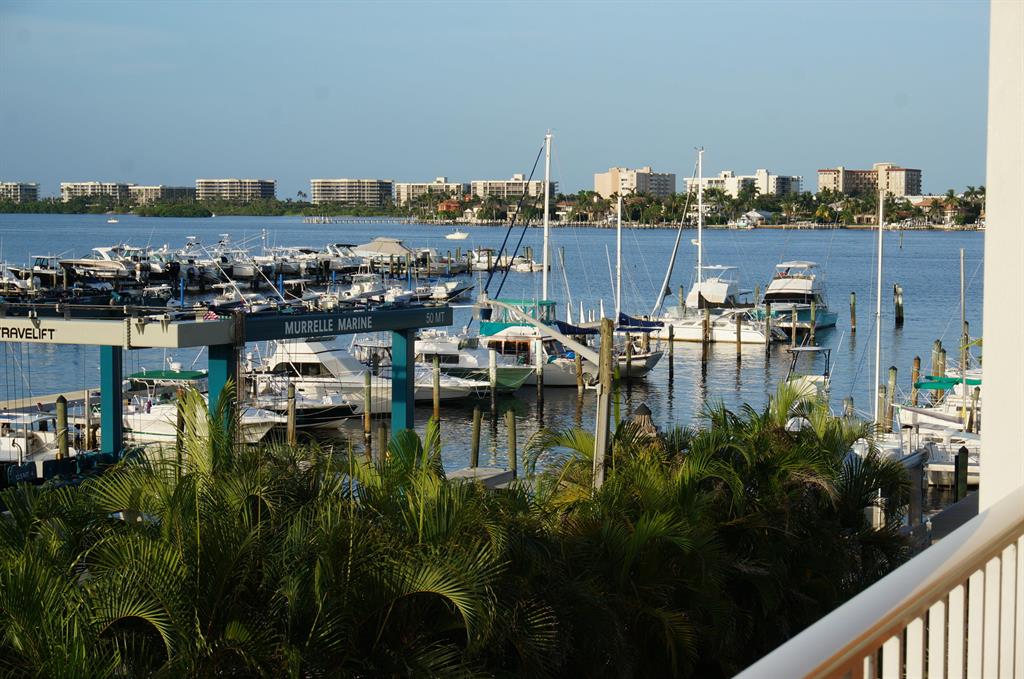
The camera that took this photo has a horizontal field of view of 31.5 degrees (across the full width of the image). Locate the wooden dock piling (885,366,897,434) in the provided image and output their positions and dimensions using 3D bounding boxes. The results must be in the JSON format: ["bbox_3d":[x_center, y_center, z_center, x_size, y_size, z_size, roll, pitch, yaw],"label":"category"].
[{"bbox_3d":[16.305,2.603,78.113,0.290,2.900,0.290,3,4,12],"label":"wooden dock piling"}]

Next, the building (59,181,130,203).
[{"bbox_3d":[-319.358,-110.803,1400.629,61.900,20.300,16.900,3,5,33],"label":"building"}]

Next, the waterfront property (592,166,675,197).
[{"bbox_3d":[75.849,-92.394,1116.204,34.900,27.000,40.000,3,5,33],"label":"waterfront property"}]

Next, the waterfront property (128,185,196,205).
[{"bbox_3d":[-263.738,-107.859,1380.795,32.900,17.500,43.300,3,5,33],"label":"waterfront property"}]

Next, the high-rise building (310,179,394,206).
[{"bbox_3d":[-115.217,-104.572,1310.842,61.400,21.600,18.300,3,5,33],"label":"high-rise building"}]

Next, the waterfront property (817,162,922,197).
[{"bbox_3d":[204.878,-87.127,1041.388,48.500,27.900,36.000,3,5,33],"label":"waterfront property"}]

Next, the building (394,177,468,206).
[{"bbox_3d":[-53.408,-99.098,1236.042,55.300,22.100,17.500,3,5,33],"label":"building"}]

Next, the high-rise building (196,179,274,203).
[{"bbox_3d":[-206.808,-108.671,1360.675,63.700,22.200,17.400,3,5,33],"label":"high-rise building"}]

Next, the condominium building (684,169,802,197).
[{"bbox_3d":[147.750,-95.445,1161.102,66.600,26.200,34.000,3,5,33],"label":"condominium building"}]

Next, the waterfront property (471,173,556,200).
[{"bbox_3d":[1.486,-97.775,1206.056,56.300,24.000,19.300,3,5,33],"label":"waterfront property"}]

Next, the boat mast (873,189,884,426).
[{"bbox_3d":[13.566,-1.057,67.115,0.120,8.970,0.120,1,4,11],"label":"boat mast"}]

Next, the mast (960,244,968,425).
[{"bbox_3d":[16.718,-0.006,67.195,0.110,6.710,0.110,-1,5,14],"label":"mast"}]

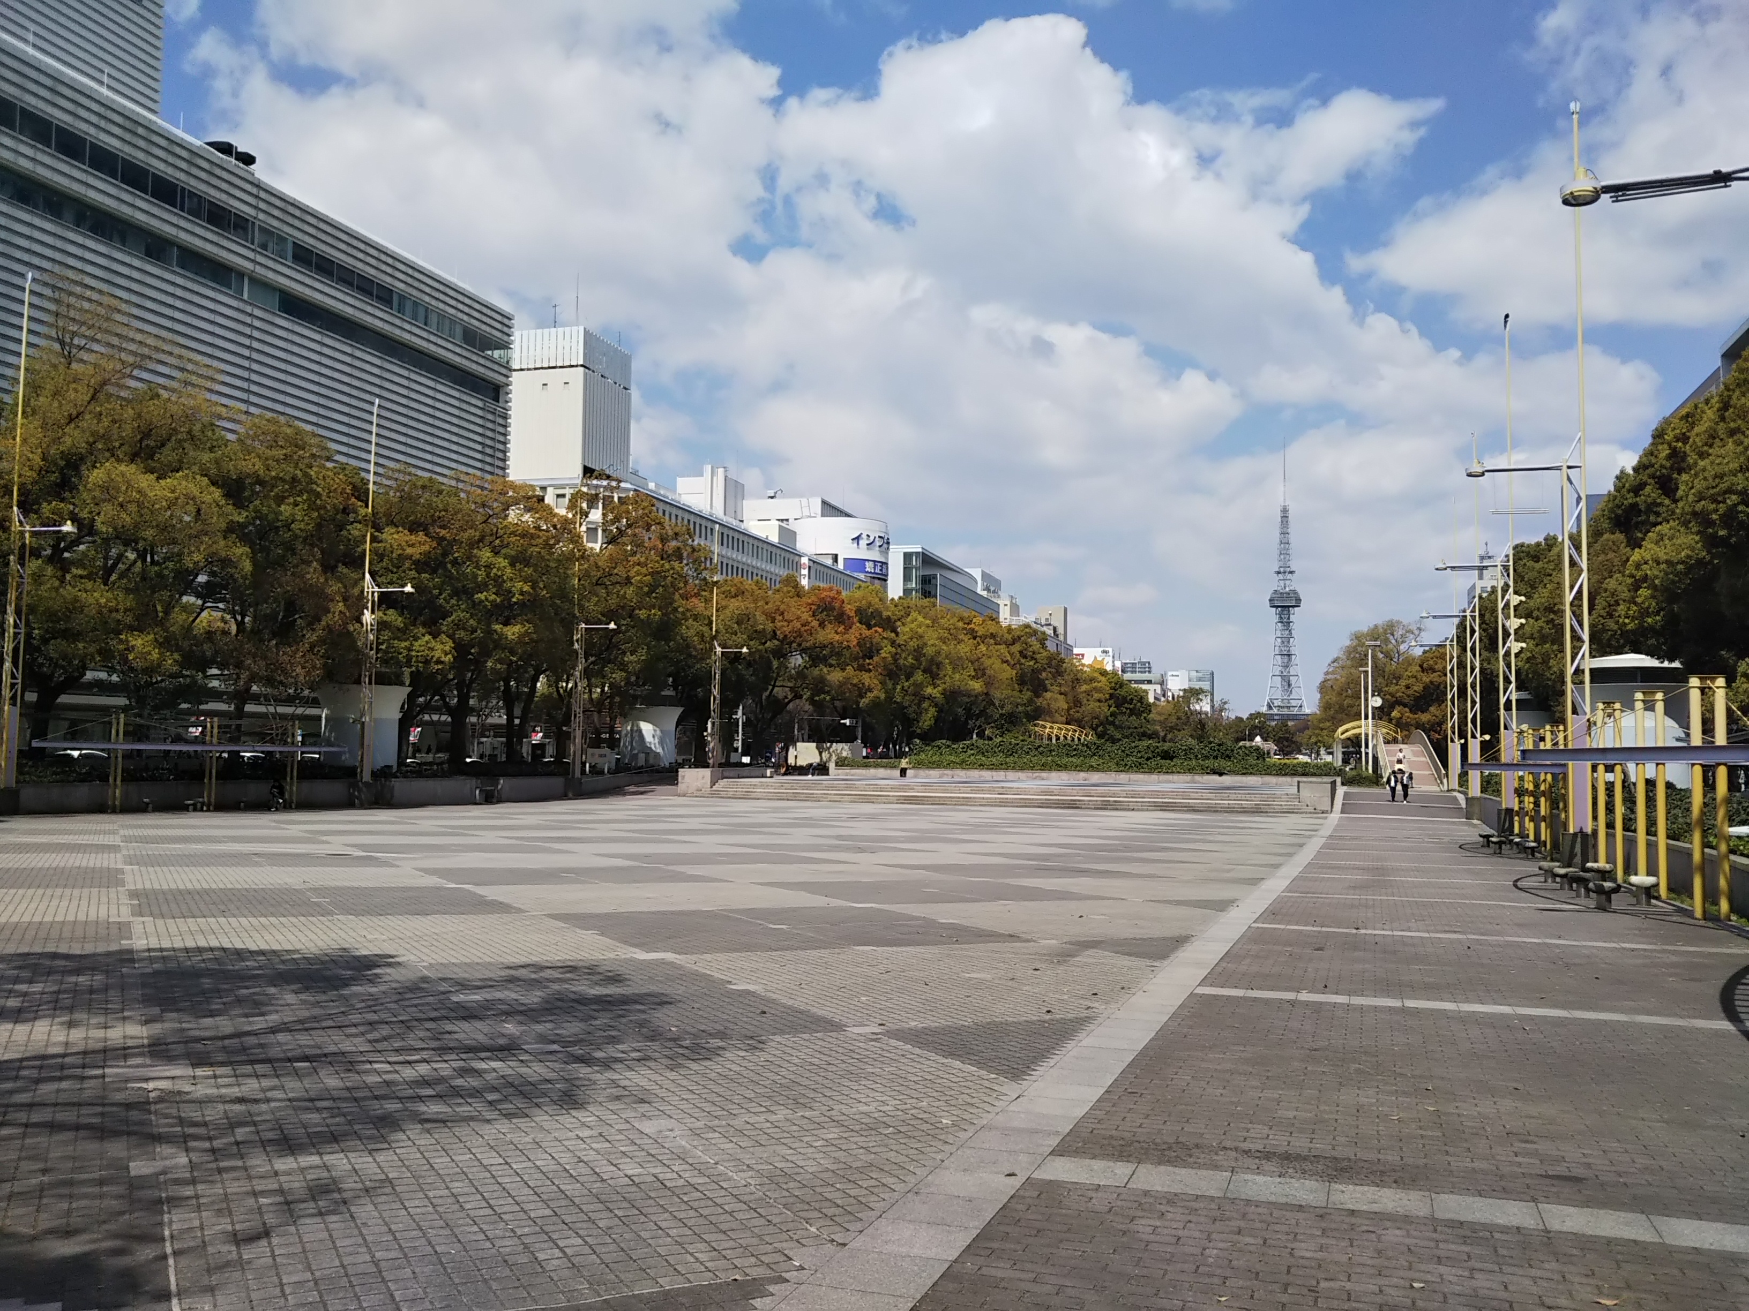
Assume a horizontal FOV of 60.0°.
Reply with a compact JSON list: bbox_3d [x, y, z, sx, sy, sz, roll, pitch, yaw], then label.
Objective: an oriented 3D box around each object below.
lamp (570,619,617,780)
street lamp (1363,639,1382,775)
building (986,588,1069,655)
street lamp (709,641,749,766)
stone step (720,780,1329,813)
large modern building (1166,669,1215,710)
[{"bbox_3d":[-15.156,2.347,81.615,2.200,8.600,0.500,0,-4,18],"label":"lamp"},{"bbox_3d":[31.259,3.624,95.001,1.000,9.000,0.400,0,-4,18],"label":"street lamp"},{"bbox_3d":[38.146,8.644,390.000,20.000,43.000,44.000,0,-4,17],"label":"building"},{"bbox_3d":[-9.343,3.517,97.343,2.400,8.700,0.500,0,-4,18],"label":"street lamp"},{"bbox_3d":[6.300,7.195,77.669,32.000,0.900,2.800,0,-4,18],"label":"stone step"},{"bbox_3d":[185.734,38.451,890.000,28.000,62.000,26.000,0,-4,17],"label":"large modern building"}]

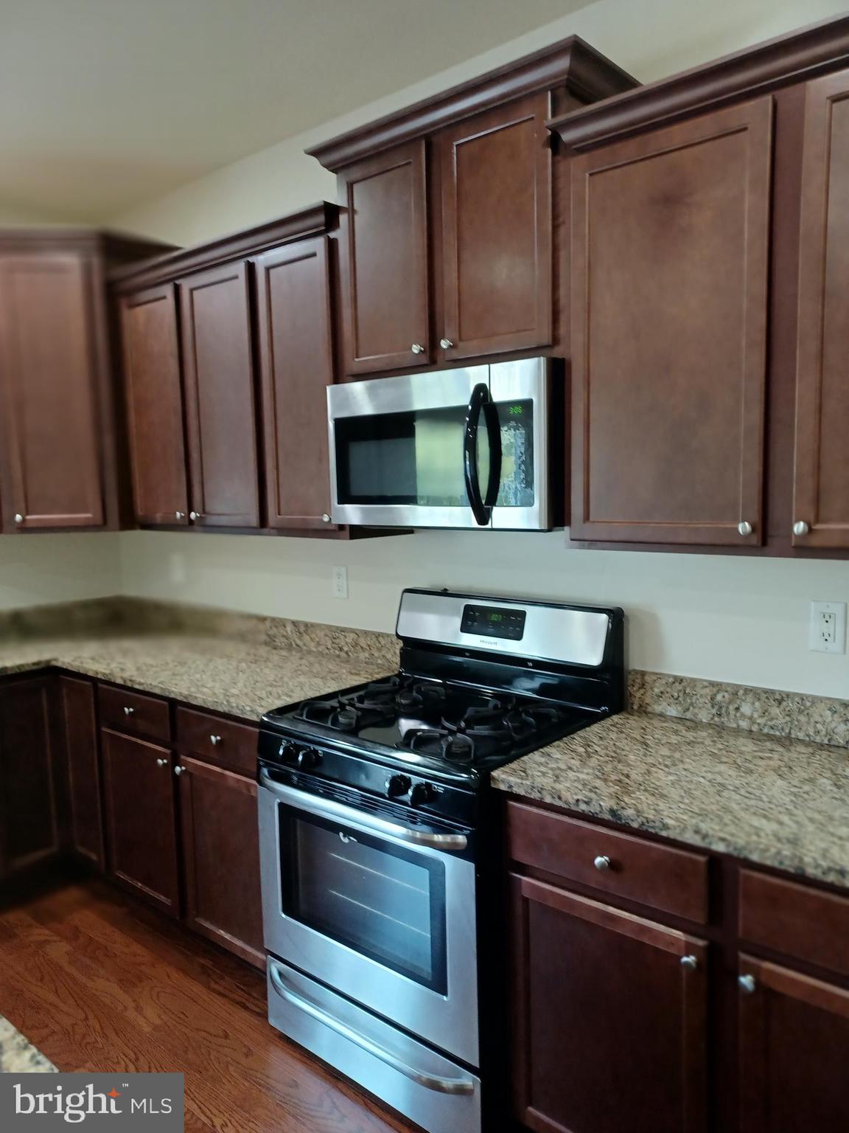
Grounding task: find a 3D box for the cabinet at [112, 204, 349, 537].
[{"bbox_3d":[-0.611,-0.602,2.906,1.229,0.960,0.370,4,8,40],"label":"cabinet"}]

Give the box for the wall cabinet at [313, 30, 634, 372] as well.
[{"bbox_3d":[0.123,-0.856,2.234,0.883,0.661,0.380,4,8,40],"label":"wall cabinet"}]

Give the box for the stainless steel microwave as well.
[{"bbox_3d":[0.126,-0.316,2.282,0.740,0.408,0.410,4,8,40],"label":"stainless steel microwave"}]

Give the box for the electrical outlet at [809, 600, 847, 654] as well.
[{"bbox_3d":[0.942,0.142,1.907,0.076,0.117,0.008,4,8,40],"label":"electrical outlet"}]

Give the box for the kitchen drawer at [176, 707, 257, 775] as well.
[{"bbox_3d":[-0.458,0.502,2.677,0.434,0.136,0.517,4,8,40],"label":"kitchen drawer"}]

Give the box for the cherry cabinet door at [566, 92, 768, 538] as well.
[{"bbox_3d":[0.515,-0.483,1.761,0.441,0.861,0.021,4,8,41],"label":"cherry cabinet door"}]

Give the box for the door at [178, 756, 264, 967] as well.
[{"bbox_3d":[-0.599,0.904,2.522,0.463,0.573,0.021,4,8,41],"label":"door"}]

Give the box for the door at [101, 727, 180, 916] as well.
[{"bbox_3d":[-0.987,0.878,2.856,0.450,0.573,0.021,4,8,41],"label":"door"}]

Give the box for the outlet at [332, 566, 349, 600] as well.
[{"bbox_3d":[-0.304,0.059,2.968,0.073,0.117,0.008,4,8,40],"label":"outlet"}]

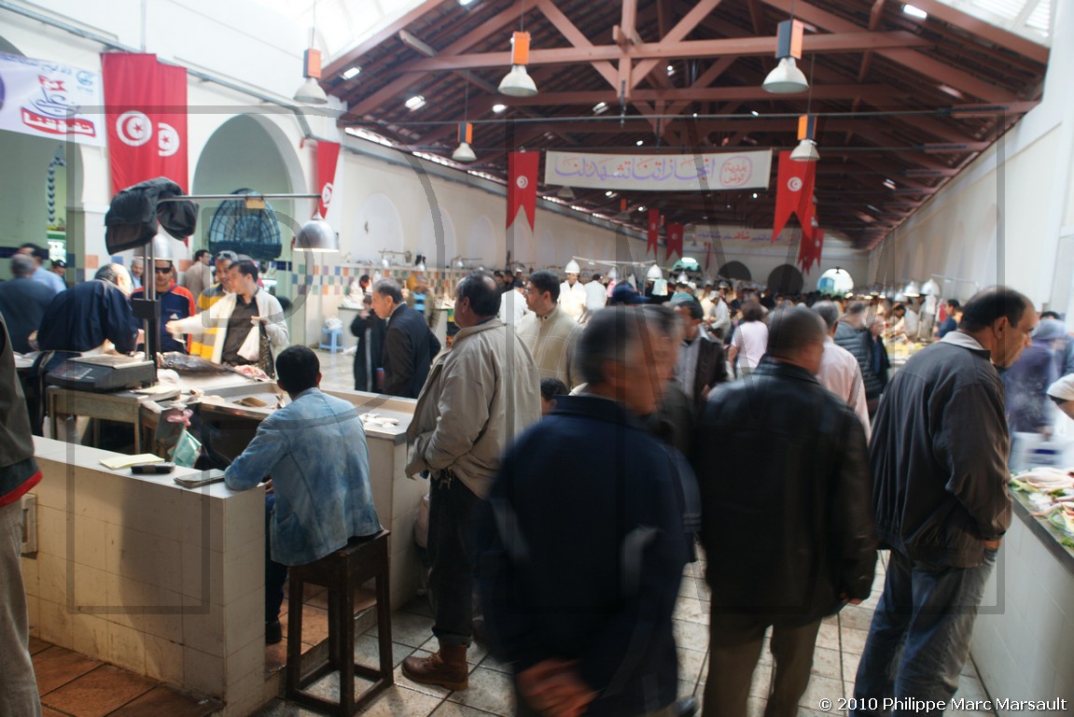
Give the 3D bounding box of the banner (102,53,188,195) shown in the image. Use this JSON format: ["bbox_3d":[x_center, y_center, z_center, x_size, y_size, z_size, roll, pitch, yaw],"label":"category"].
[{"bbox_3d":[-6.048,-3.232,11.000,1.200,2.600,0.150,0,7,-23],"label":"banner"}]

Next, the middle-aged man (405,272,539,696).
[{"bbox_3d":[-0.281,0.483,3.060,0.440,1.700,0.530,7,7,25],"label":"middle-aged man"}]

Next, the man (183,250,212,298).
[{"bbox_3d":[-4.771,-0.638,10.053,0.500,1.750,0.330,7,7,27],"label":"man"}]

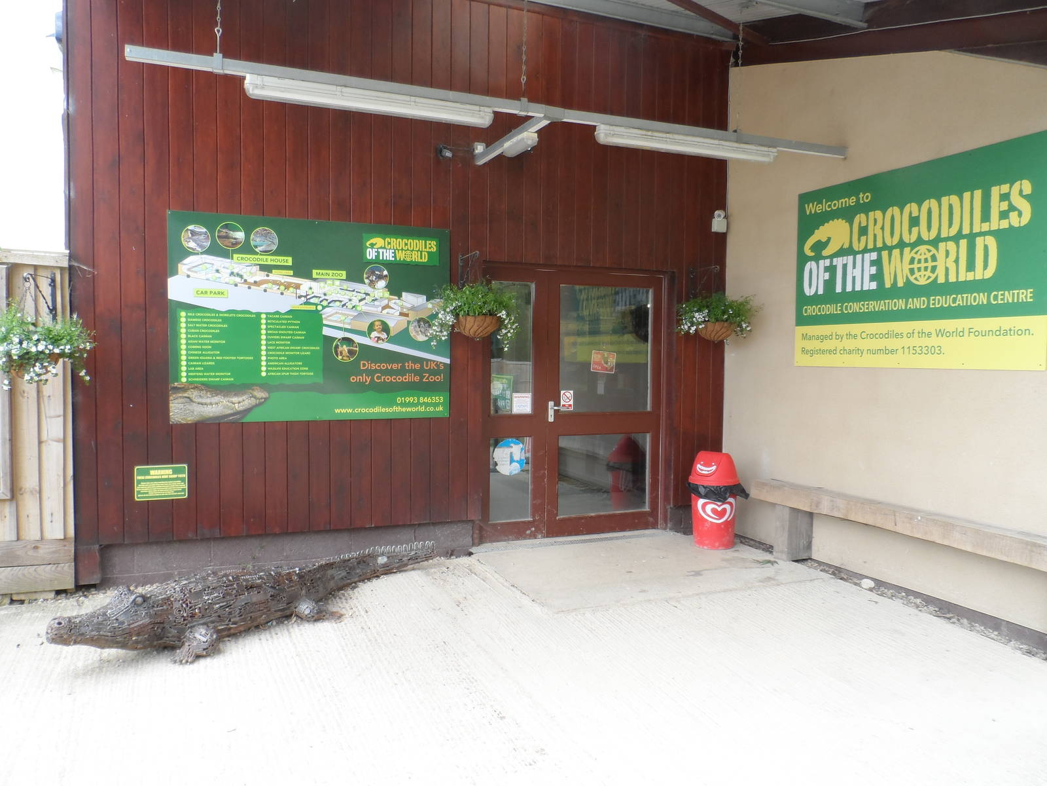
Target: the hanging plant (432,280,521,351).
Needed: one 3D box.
[{"bbox_3d":[-0.327,-0.521,4.840,0.580,0.450,0.540,1,3,0],"label":"hanging plant"}]

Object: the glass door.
[{"bbox_3d":[0.402,0.084,5.606,1.519,2.077,0.070,0,3,-20],"label":"glass door"}]

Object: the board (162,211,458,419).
[{"bbox_3d":[-1.368,-0.479,4.843,1.803,1.331,0.020,0,3,-20],"label":"board"}]

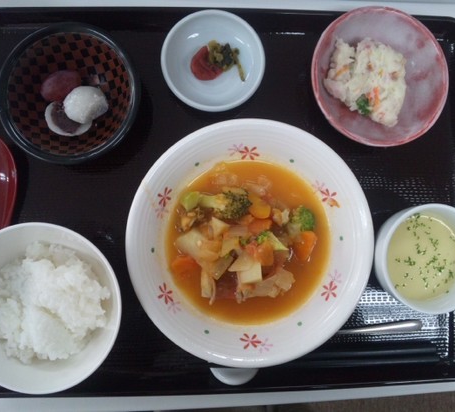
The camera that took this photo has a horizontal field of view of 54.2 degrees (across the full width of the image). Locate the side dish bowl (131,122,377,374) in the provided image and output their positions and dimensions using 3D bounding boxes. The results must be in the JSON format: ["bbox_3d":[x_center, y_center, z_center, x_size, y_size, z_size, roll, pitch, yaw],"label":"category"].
[{"bbox_3d":[0.018,0.031,0.390,0.204,0.052,0.204,0,89,-3],"label":"side dish bowl"}]

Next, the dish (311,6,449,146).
[{"bbox_3d":[0.129,-0.110,0.400,0.119,0.047,0.119,0,89,-3],"label":"dish"}]

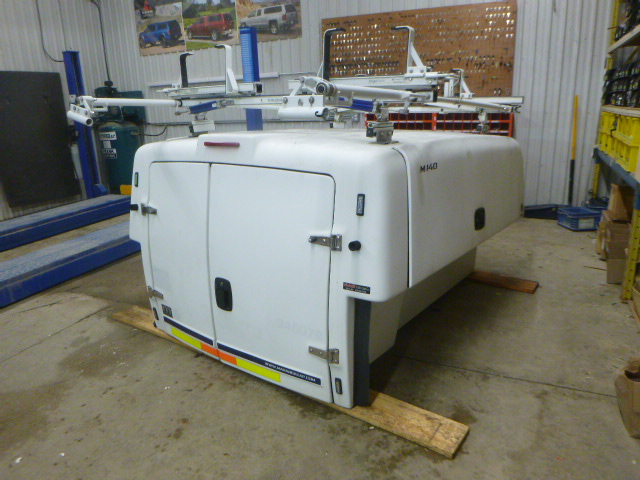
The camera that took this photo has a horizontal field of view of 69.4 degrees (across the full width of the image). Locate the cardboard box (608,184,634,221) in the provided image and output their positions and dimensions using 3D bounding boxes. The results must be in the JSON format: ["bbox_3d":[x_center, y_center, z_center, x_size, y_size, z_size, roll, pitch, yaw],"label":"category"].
[{"bbox_3d":[2.429,-0.296,3.583,0.270,0.250,0.280,5,15,26],"label":"cardboard box"}]

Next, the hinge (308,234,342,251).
[{"bbox_3d":[0.016,0.008,1.933,0.172,0.067,0.025,7,13,34],"label":"hinge"}]

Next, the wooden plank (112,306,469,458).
[{"bbox_3d":[-0.416,0.652,2.543,2.441,0.030,0.203,9,17,37],"label":"wooden plank"}]

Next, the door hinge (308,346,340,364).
[{"bbox_3d":[0.014,0.498,2.018,0.167,0.066,0.022,7,13,32],"label":"door hinge"}]

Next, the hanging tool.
[{"bbox_3d":[3.464,-1.199,6.341,0.045,1.525,0.045,5,15,26],"label":"hanging tool"}]

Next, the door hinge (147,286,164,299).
[{"bbox_3d":[-1.005,0.336,2.810,0.194,0.071,0.022,11,16,43],"label":"door hinge"}]

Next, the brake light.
[{"bbox_3d":[-0.468,-0.462,2.248,0.266,0.027,0.028,9,17,38],"label":"brake light"}]

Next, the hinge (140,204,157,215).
[{"bbox_3d":[-1.016,-0.175,2.731,0.186,0.066,0.022,11,15,42],"label":"hinge"}]

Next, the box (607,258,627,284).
[{"bbox_3d":[2.386,0.223,3.585,0.250,0.190,0.270,6,16,30],"label":"box"}]

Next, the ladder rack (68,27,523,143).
[{"bbox_3d":[-0.013,-0.856,2.774,1.894,0.486,2.214,9,17,38],"label":"ladder rack"}]

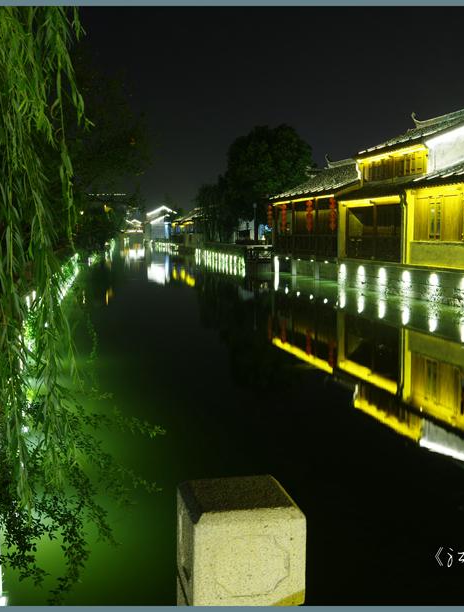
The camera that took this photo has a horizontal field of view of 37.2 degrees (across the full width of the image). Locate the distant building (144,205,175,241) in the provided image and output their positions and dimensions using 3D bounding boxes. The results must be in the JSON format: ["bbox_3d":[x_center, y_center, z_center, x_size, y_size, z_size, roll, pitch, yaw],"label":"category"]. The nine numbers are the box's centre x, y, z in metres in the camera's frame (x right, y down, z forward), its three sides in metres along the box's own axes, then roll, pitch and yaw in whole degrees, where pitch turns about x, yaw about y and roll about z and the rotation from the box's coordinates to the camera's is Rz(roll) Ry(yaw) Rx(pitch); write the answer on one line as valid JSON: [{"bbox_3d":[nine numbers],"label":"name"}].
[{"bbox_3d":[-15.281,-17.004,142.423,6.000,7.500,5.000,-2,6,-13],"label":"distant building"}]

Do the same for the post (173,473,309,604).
[{"bbox_3d":[0.015,0.843,1.476,0.220,0.920,0.220,-2,6,-14],"label":"post"}]

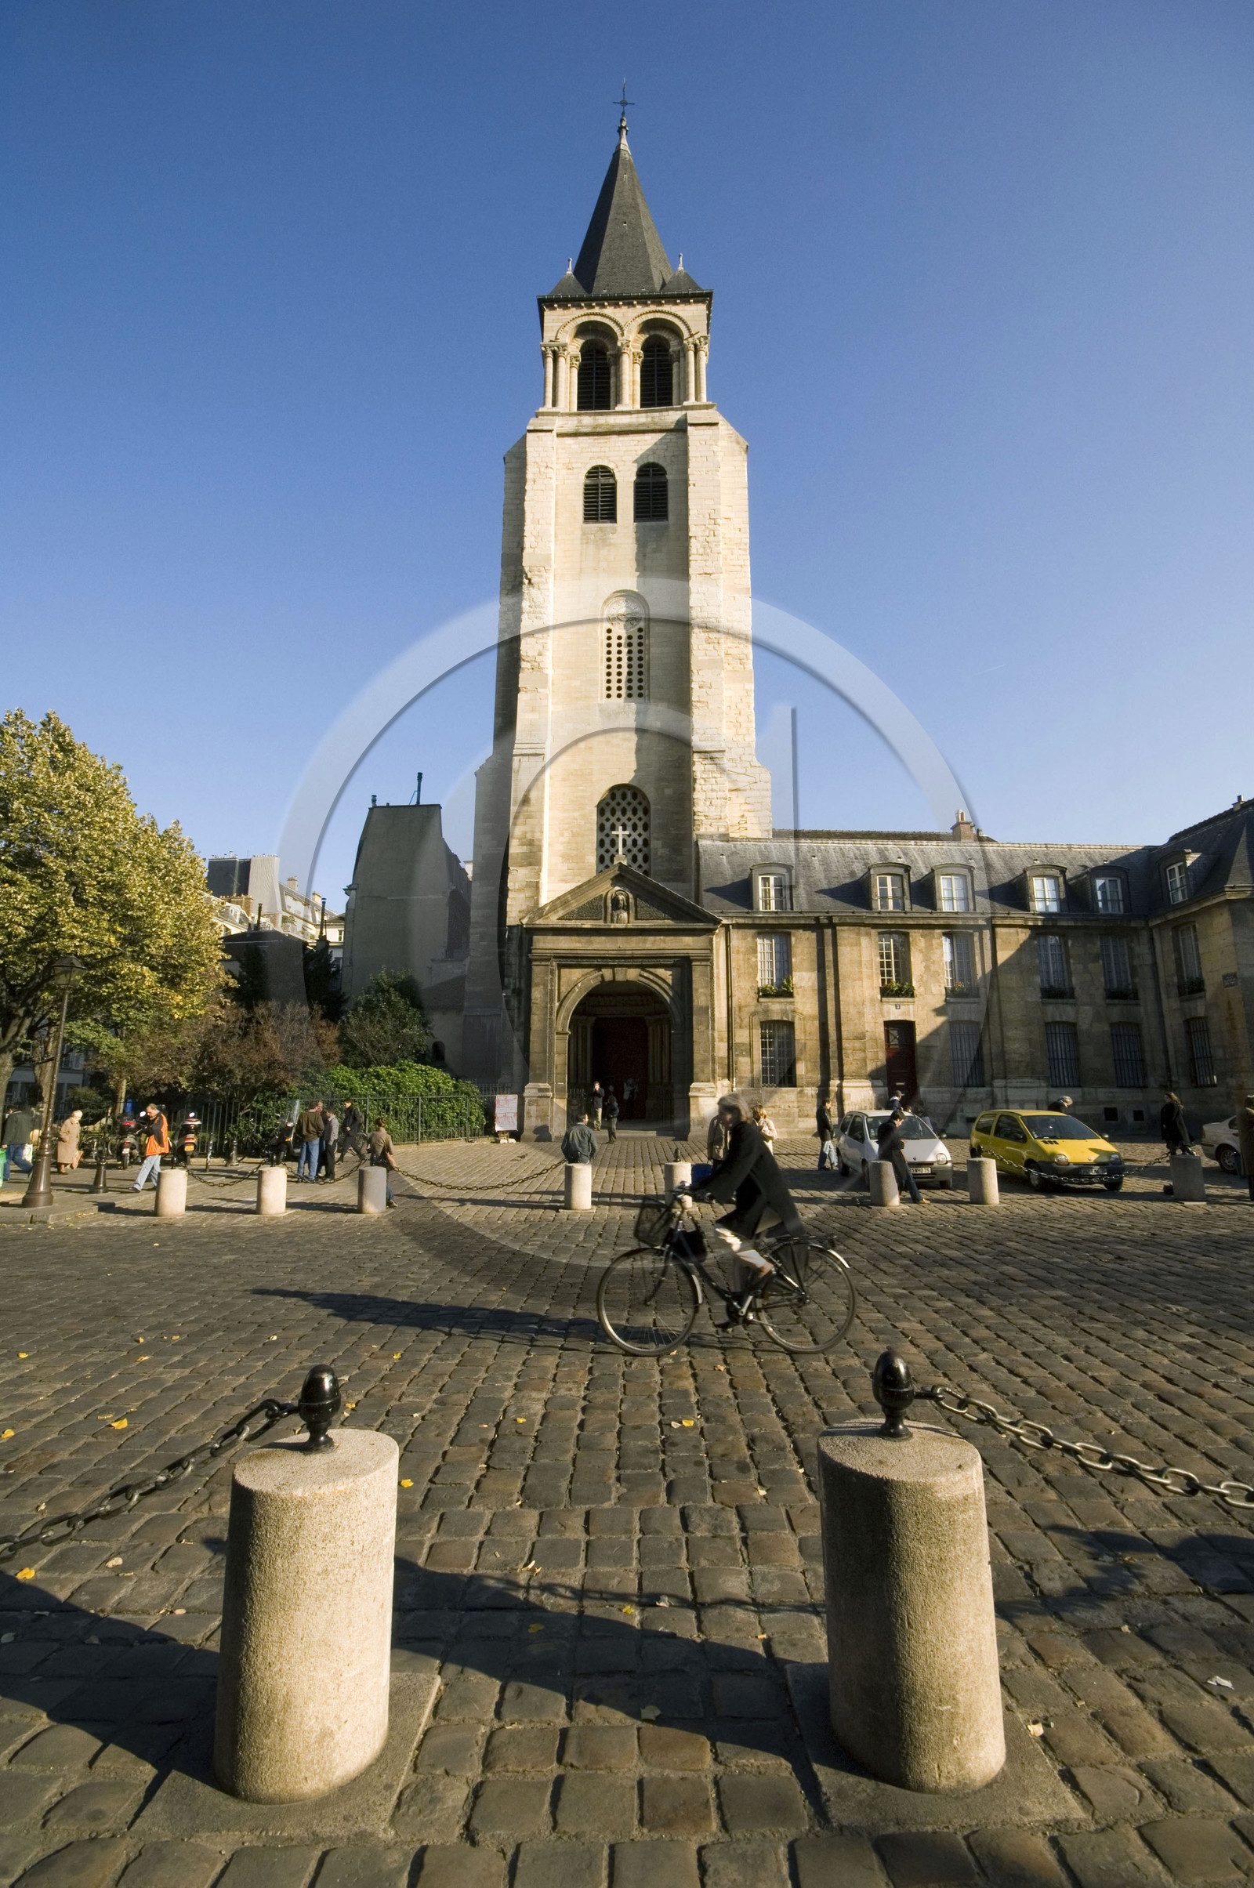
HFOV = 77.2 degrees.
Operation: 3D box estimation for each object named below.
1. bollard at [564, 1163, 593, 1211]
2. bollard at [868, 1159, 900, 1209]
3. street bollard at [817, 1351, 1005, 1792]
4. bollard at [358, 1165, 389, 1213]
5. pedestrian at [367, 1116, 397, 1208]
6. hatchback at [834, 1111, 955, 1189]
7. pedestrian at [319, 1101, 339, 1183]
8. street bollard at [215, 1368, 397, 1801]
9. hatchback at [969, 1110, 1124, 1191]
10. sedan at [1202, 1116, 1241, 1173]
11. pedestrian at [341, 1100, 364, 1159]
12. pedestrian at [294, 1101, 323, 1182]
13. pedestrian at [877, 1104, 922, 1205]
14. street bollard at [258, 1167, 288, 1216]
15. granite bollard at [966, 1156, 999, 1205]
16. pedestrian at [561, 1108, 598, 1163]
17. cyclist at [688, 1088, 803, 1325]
[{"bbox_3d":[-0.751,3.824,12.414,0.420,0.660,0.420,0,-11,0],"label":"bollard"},{"bbox_3d":[4.225,3.977,12.898,0.420,0.690,0.420,0,-11,0],"label":"bollard"},{"bbox_3d":[0.785,1.667,2.228,0.440,0.950,0.440,0,-11,0],"label":"street bollard"},{"bbox_3d":[-4.173,4.031,12.883,0.430,0.680,0.430,0,-11,0],"label":"bollard"},{"bbox_3d":[-4.178,3.700,13.284,0.520,1.479,0.620,-4,-12,20],"label":"pedestrian"},{"bbox_3d":[5.486,4.288,16.415,1.630,1.420,3.430,-1,-11,4],"label":"hatchback"},{"bbox_3d":[-6.686,4.531,17.810,0.360,1.638,0.480,-1,-11,6],"label":"pedestrian"},{"bbox_3d":[-0.864,1.668,2.198,0.435,0.910,0.435,0,-11,0],"label":"street bollard"},{"bbox_3d":[8.430,4.160,15.970,1.630,1.420,3.430,1,-11,-2],"label":"hatchback"},{"bbox_3d":[14.801,4.415,17.175,1.740,1.410,4.450,0,-11,3],"label":"sedan"},{"bbox_3d":[-7.675,5.251,22.098,0.750,1.716,0.500,5,-12,-23],"label":"pedestrian"},{"bbox_3d":[-7.147,4.448,17.711,0.560,1.759,0.360,-3,-12,17],"label":"pedestrian"},{"bbox_3d":[4.616,3.572,13.110,0.820,1.573,0.500,2,-11,-11],"label":"pedestrian"},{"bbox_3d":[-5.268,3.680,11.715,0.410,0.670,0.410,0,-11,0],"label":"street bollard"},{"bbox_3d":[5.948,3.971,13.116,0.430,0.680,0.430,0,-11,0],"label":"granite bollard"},{"bbox_3d":[-0.750,3.490,12.907,0.560,1.470,0.500,0,-11,0],"label":"pedestrian"},{"bbox_3d":[0.815,1.846,5.498,0.820,1.548,0.520,1,-11,-3],"label":"cyclist"}]

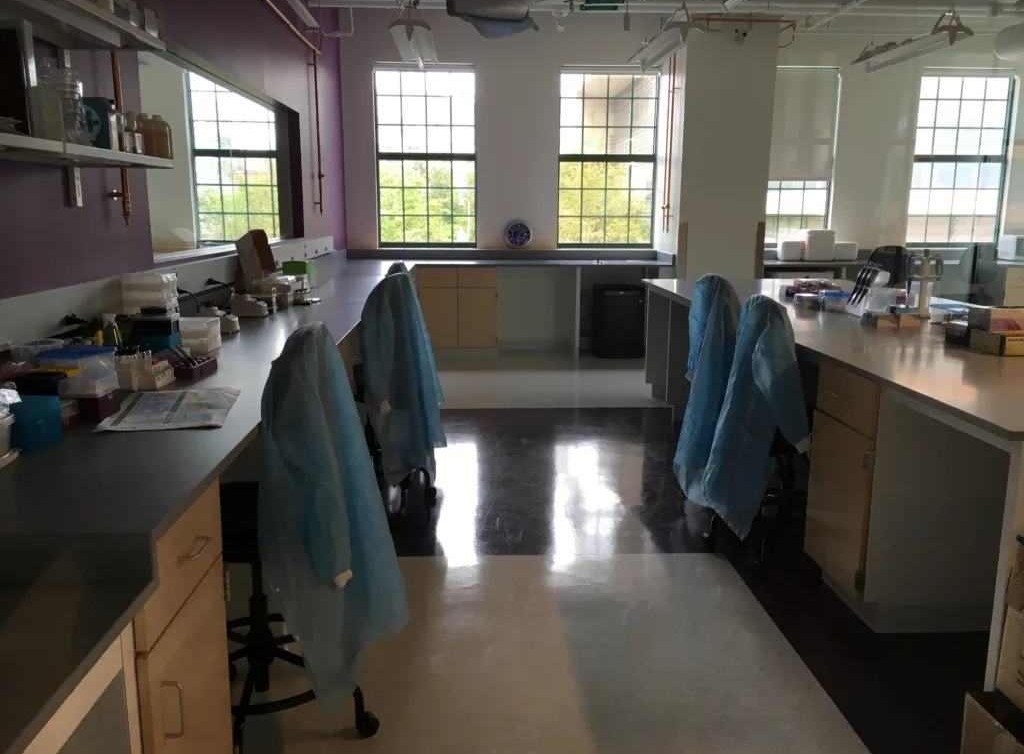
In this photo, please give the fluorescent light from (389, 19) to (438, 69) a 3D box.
[{"bbox_3d":[-0.666,-2.293,5.989,0.260,0.135,1.250,0,11,-3],"label":"fluorescent light"}]

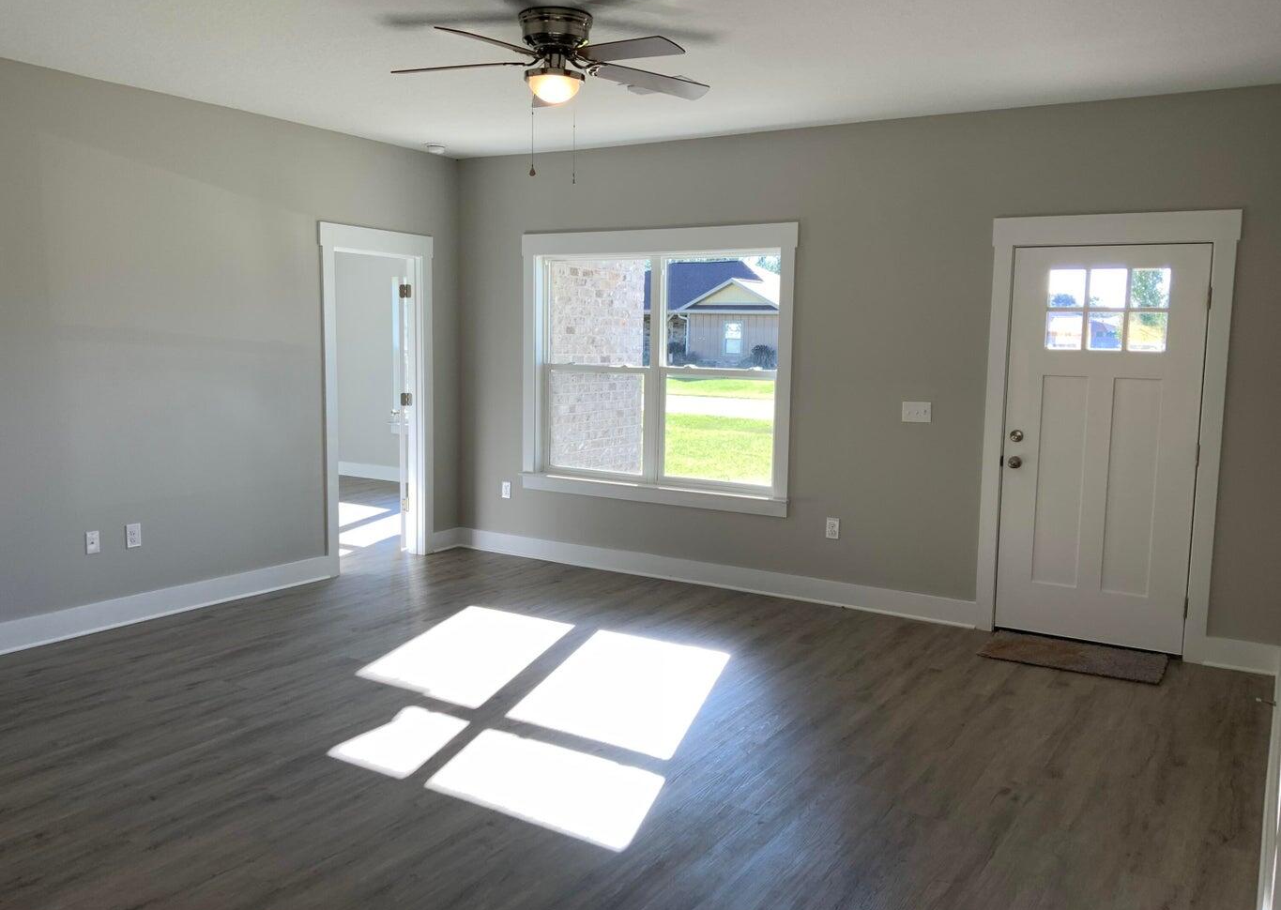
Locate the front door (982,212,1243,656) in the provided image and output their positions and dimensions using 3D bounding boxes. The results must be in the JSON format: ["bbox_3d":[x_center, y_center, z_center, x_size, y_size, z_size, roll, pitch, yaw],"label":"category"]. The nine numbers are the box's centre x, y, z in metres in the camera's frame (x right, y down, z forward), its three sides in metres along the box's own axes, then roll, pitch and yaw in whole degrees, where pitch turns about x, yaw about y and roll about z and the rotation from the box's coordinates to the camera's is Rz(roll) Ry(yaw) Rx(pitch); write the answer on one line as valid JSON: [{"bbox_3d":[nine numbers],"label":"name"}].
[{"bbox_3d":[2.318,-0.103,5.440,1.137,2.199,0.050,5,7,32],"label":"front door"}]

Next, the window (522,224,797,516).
[{"bbox_3d":[0.036,-0.558,6.853,2.048,1.730,0.070,5,7,32],"label":"window"}]

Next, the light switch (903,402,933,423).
[{"bbox_3d":[1.534,-0.235,5.940,0.161,0.113,0.020,5,7,32],"label":"light switch"}]

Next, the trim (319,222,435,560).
[{"bbox_3d":[-1.711,-0.362,7.096,0.050,2.215,0.996,5,7,32],"label":"trim"}]

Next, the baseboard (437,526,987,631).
[{"bbox_3d":[0.252,0.740,6.845,3.740,0.146,0.035,5,7,32],"label":"baseboard"}]

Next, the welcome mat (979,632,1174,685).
[{"bbox_3d":[2.159,1.002,5.360,0.835,0.015,0.480,5,7,32],"label":"welcome mat"}]

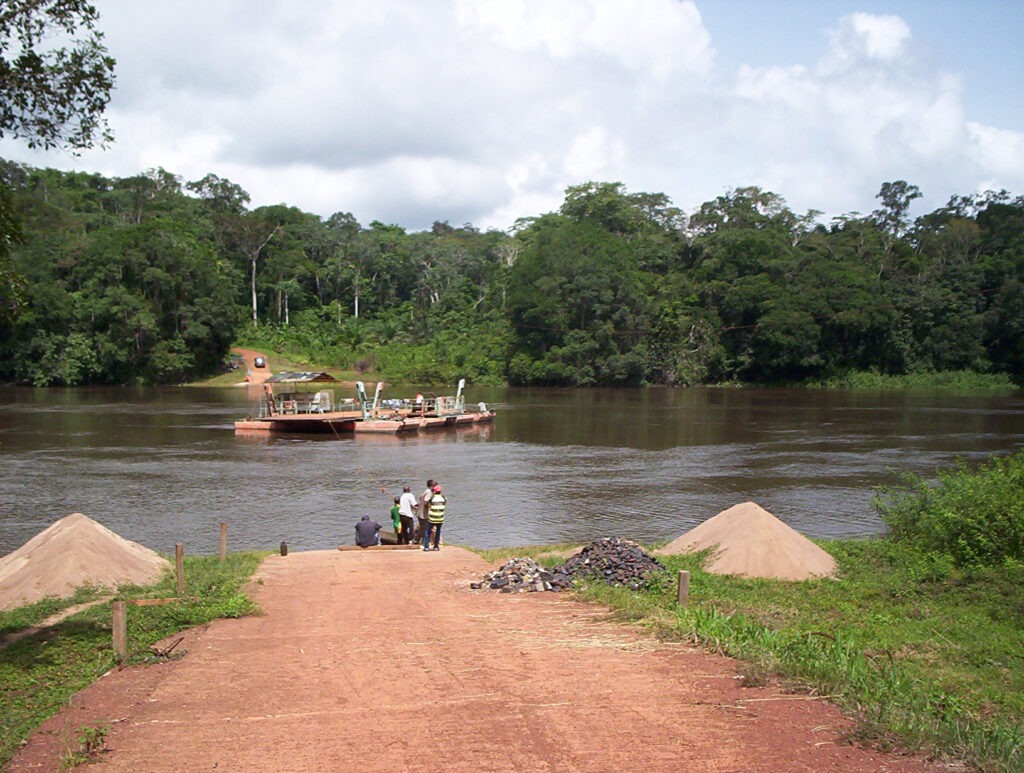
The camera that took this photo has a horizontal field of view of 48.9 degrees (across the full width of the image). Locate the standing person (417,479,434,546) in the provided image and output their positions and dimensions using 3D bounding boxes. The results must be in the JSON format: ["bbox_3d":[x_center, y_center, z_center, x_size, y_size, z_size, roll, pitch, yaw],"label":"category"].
[{"bbox_3d":[-2.179,3.314,29.400,0.380,1.730,0.500,-2,3,-45],"label":"standing person"}]

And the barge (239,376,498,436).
[{"bbox_3d":[-10.840,1.059,88.991,13.600,4.200,16.400,1,2,25],"label":"barge"}]

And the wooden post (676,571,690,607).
[{"bbox_3d":[2.329,2.770,15.300,0.135,0.560,0.130,0,2,0],"label":"wooden post"}]

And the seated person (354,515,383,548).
[{"bbox_3d":[-3.719,3.784,29.200,0.640,0.920,0.720,0,2,0],"label":"seated person"}]

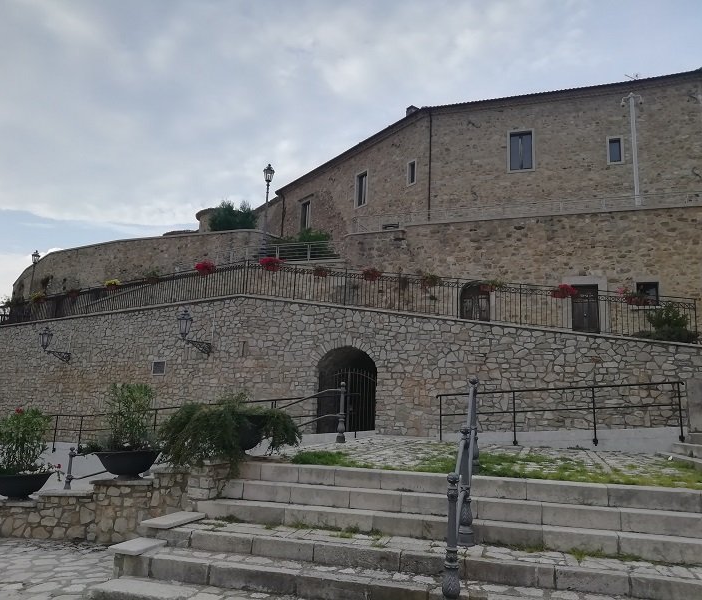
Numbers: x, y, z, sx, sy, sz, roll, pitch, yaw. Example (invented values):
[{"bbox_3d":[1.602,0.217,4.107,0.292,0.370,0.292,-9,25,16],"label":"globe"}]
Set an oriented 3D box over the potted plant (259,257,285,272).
[{"bbox_3d":[-1.803,-0.820,13.800,0.560,0.380,0.420,-2,-12,22],"label":"potted plant"}]

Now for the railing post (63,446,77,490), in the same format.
[{"bbox_3d":[-5.203,3.221,11.107,0.180,0.980,0.180,2,-11,0],"label":"railing post"}]

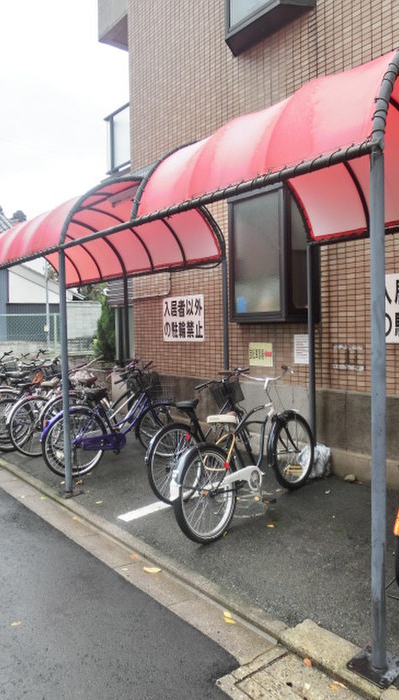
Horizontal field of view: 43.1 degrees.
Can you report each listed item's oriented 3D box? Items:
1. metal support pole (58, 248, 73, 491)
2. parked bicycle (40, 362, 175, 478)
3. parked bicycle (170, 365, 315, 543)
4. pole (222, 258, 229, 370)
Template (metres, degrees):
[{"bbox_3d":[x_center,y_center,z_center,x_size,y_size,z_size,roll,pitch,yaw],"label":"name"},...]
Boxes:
[{"bbox_3d":[-1.225,0.209,4.598,0.065,2.194,0.065,-3,3,-39],"label":"metal support pole"},{"bbox_3d":[-0.814,0.713,5.416,1.820,1.100,0.580,-3,3,-36],"label":"parked bicycle"},{"bbox_3d":[0.412,0.699,3.958,0.660,1.180,1.870,1,3,40],"label":"parked bicycle"},{"bbox_3d":[0.308,0.065,5.814,0.065,2.242,0.065,-3,3,-39],"label":"pole"}]

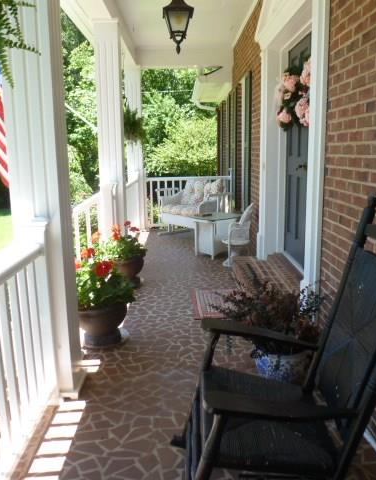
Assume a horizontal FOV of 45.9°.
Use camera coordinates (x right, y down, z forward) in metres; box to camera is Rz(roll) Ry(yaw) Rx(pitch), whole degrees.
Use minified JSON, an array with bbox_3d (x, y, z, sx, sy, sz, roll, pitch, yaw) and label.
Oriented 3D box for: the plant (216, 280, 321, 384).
[{"bbox_3d":[0.462,0.558,2.695,0.560,0.610,0.500,-1,11,-1],"label":"plant"}]

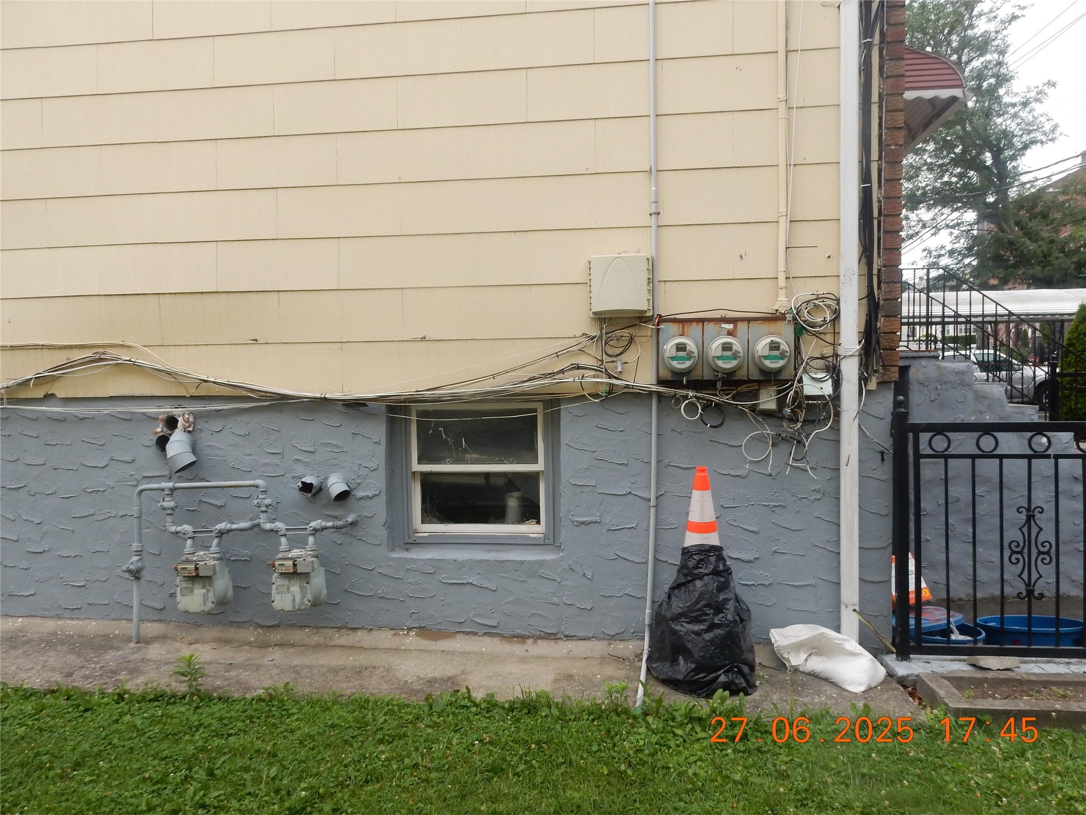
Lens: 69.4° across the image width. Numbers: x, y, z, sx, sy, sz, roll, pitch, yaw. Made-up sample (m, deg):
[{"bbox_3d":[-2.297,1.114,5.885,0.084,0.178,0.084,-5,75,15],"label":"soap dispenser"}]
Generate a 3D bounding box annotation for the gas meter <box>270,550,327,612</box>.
[{"bbox_3d":[-1.327,0.938,4.264,0.235,0.320,0.220,-1,3,4],"label":"gas meter"}]

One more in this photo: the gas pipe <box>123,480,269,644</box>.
[{"bbox_3d":[-1.876,0.849,4.310,0.790,0.890,0.120,0,3,7],"label":"gas pipe"}]

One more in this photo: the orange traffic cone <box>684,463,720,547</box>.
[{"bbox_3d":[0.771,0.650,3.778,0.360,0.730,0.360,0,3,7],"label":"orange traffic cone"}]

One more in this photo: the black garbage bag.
[{"bbox_3d":[0.749,0.976,3.746,0.490,0.610,0.490,0,3,7],"label":"black garbage bag"}]

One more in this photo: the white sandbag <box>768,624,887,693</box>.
[{"bbox_3d":[1.348,1.177,3.729,0.540,0.200,0.330,1,3,35],"label":"white sandbag"}]

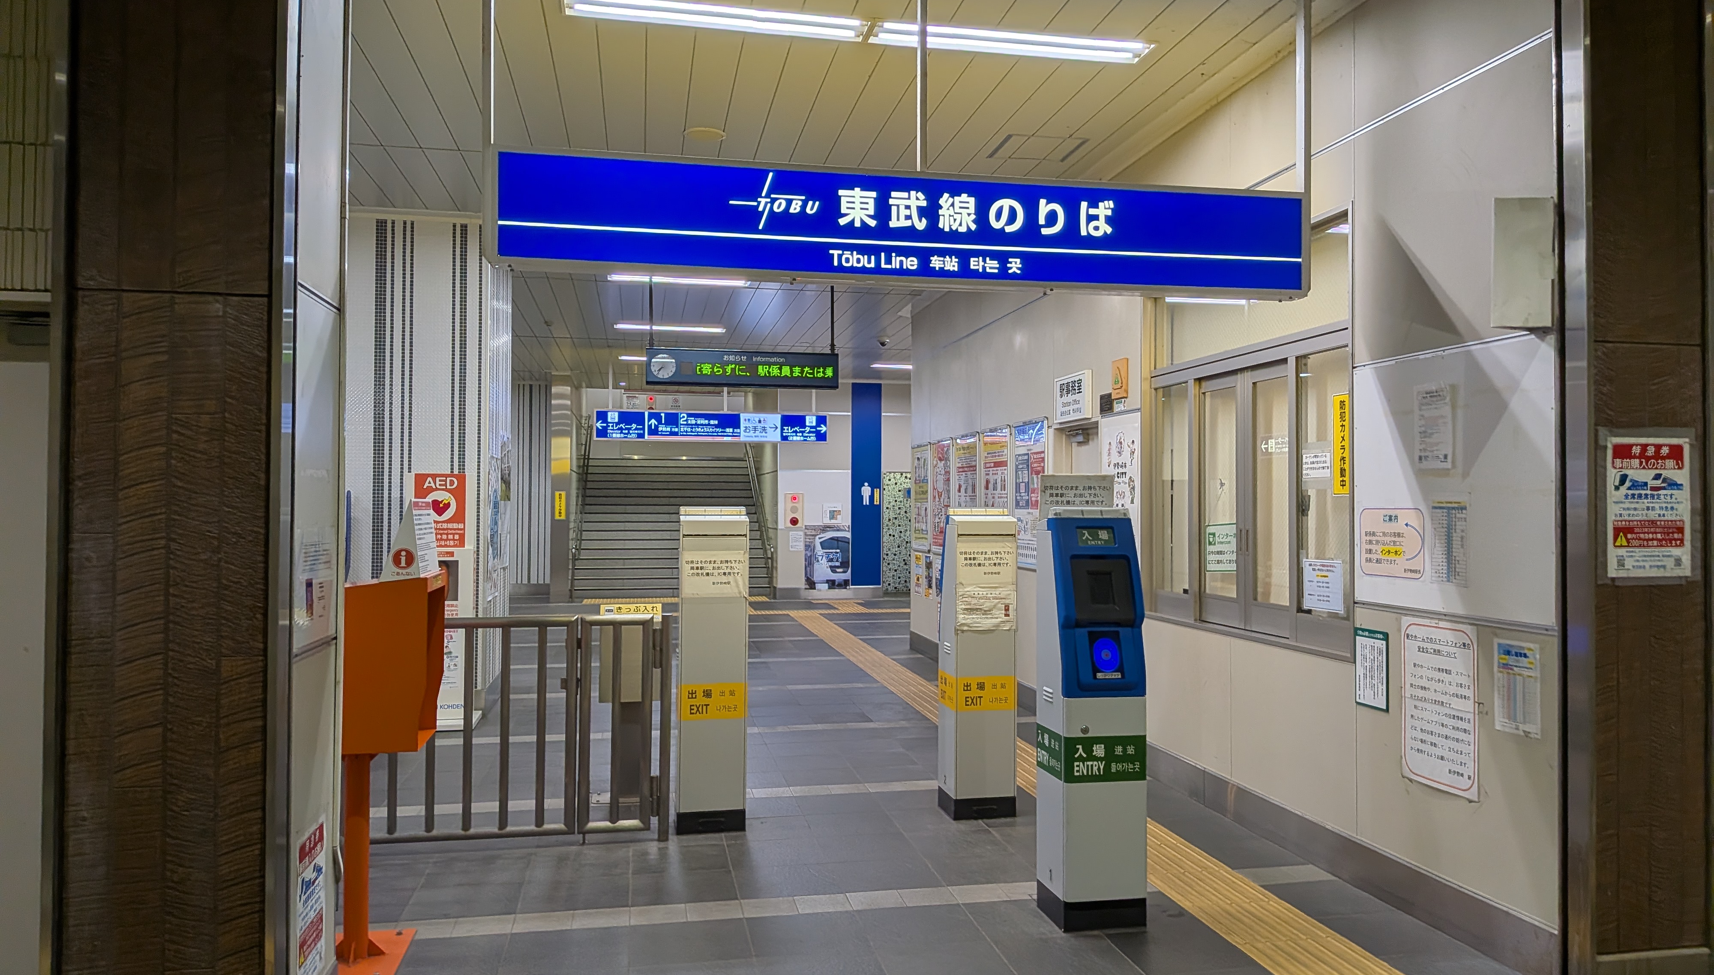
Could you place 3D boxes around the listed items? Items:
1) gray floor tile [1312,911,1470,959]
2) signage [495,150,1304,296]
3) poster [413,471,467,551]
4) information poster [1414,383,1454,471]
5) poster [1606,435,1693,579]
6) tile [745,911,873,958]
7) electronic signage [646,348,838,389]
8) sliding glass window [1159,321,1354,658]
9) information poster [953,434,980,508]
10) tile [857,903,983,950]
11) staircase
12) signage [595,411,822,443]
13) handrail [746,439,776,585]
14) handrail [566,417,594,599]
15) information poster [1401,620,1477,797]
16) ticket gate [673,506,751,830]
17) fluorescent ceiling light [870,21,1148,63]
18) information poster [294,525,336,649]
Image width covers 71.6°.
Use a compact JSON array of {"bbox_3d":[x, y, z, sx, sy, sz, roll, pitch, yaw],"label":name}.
[{"bbox_3d":[1.888,1.593,4.218,0.355,0.015,0.400,0,-1,-11],"label":"gray floor tile"},{"bbox_3d":[0.237,-0.948,4.377,3.050,0.403,0.151,0,-1,-10],"label":"signage"},{"bbox_3d":[-2.861,0.164,8.162,0.350,0.510,0.015,0,-1,-11],"label":"poster"},{"bbox_3d":[2.117,-0.226,4.369,0.010,0.306,0.202,0,-1,-10],"label":"information poster"},{"bbox_3d":[2.452,0.062,3.674,0.295,0.427,0.008,0,-1,-10],"label":"poster"},{"bbox_3d":[-0.177,1.595,4.219,0.408,0.012,0.397,0,-1,-10],"label":"tile"},{"bbox_3d":[-0.927,-0.956,9.685,1.557,0.290,0.150,0,-1,-11],"label":"electronic signage"},{"bbox_3d":[1.861,0.020,5.758,0.101,1.384,1.882,0,-1,-10],"label":"sliding glass window"},{"bbox_3d":[0.956,0.077,10.504,0.030,1.097,0.825,0,-1,-10],"label":"information poster"},{"bbox_3d":[0.236,1.613,4.344,0.415,0.010,0.389,0,-1,-10],"label":"tile"},{"bbox_3d":[-3.382,0.625,21.529,3.191,2.432,4.530,0,-1,-10],"label":"staircase"},{"bbox_3d":[-2.073,-0.857,17.106,3.333,0.415,0.170,0,-1,-11],"label":"signage"},{"bbox_3d":[-1.821,0.212,21.683,0.140,3.100,5.000,0,-1,-11],"label":"handrail"},{"bbox_3d":[-4.942,0.176,21.455,0.200,3.366,4.900,0,-1,-10],"label":"handrail"},{"bbox_3d":[2.095,0.784,4.278,0.008,0.600,0.414,0,-1,-10],"label":"information poster"},{"bbox_3d":[-0.700,0.855,5.693,0.322,1.515,0.302,0,-1,-10],"label":"ticket gate"},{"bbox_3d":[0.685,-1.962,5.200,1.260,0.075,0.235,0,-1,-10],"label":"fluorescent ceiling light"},{"bbox_3d":[-1.461,0.261,3.217,0.010,0.302,0.418,0,-1,-10],"label":"information poster"}]

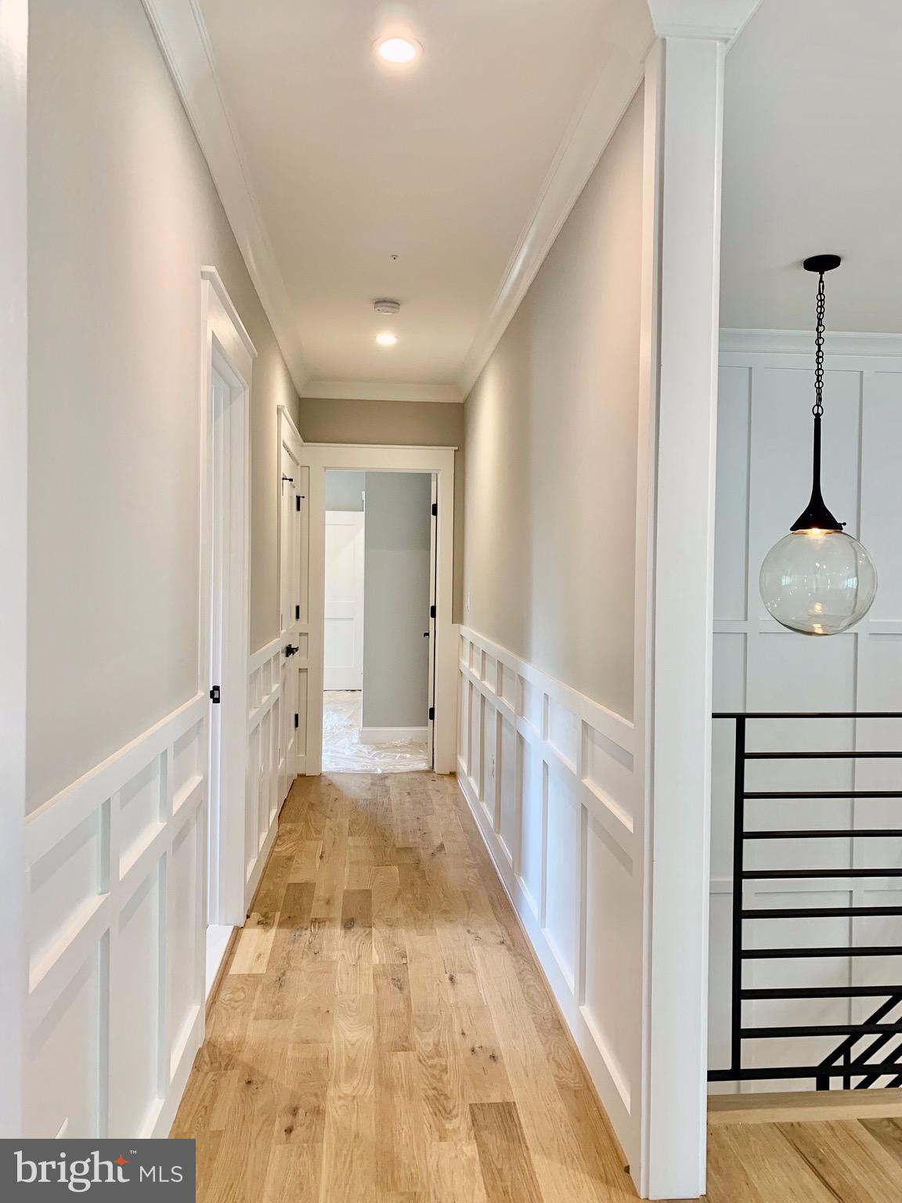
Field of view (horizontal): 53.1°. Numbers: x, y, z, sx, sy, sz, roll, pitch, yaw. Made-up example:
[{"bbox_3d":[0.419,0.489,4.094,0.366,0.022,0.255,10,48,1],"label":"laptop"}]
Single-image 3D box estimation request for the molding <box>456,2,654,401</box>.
[{"bbox_3d":[0.243,-1.366,4.123,0.085,0.111,4.406,0,2,-5],"label":"molding"}]

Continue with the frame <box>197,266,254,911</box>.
[{"bbox_3d":[-0.814,0.150,3.167,0.129,2.293,1.036,0,2,-5],"label":"frame"}]

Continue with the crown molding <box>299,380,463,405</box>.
[{"bbox_3d":[-0.470,-1.432,6.232,1.129,0.107,0.090,0,2,-5],"label":"crown molding"}]

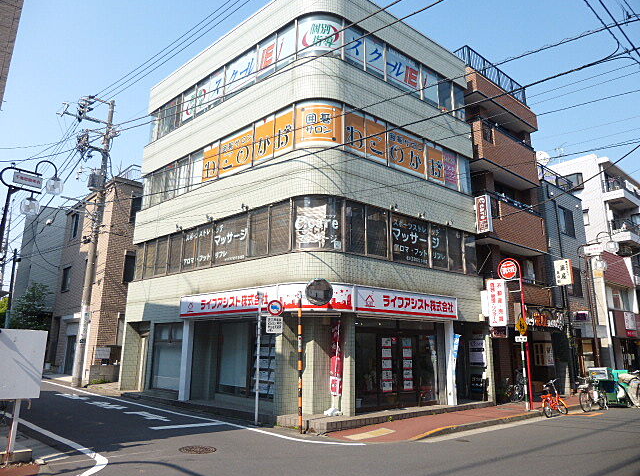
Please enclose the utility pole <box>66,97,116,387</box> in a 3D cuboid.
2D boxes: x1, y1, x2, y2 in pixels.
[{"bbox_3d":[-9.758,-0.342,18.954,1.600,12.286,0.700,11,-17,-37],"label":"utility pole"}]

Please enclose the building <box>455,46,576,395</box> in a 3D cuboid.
[{"bbox_3d":[5.181,0.202,21.452,5.100,13.000,9.000,11,-17,-37],"label":"building"}]

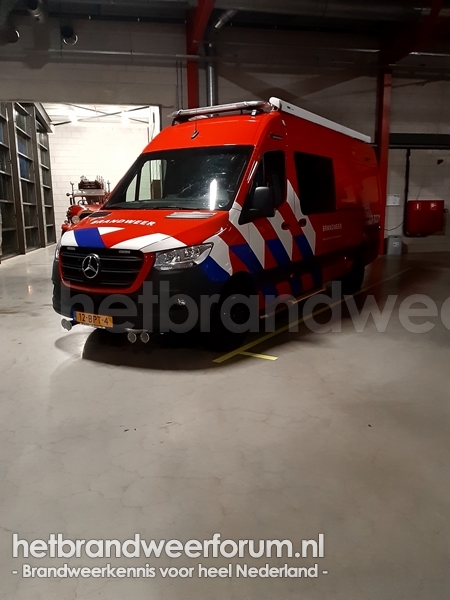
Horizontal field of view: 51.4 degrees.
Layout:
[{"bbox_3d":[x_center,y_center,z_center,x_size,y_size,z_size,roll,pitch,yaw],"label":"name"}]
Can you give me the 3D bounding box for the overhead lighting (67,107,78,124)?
[{"bbox_3d":[-6.166,-7.463,18.961,0.250,0.180,2.300,-3,11,-12],"label":"overhead lighting"}]

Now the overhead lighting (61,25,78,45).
[{"bbox_3d":[-3.800,-6.464,11.436,0.370,0.380,0.480,-3,11,-11],"label":"overhead lighting"}]

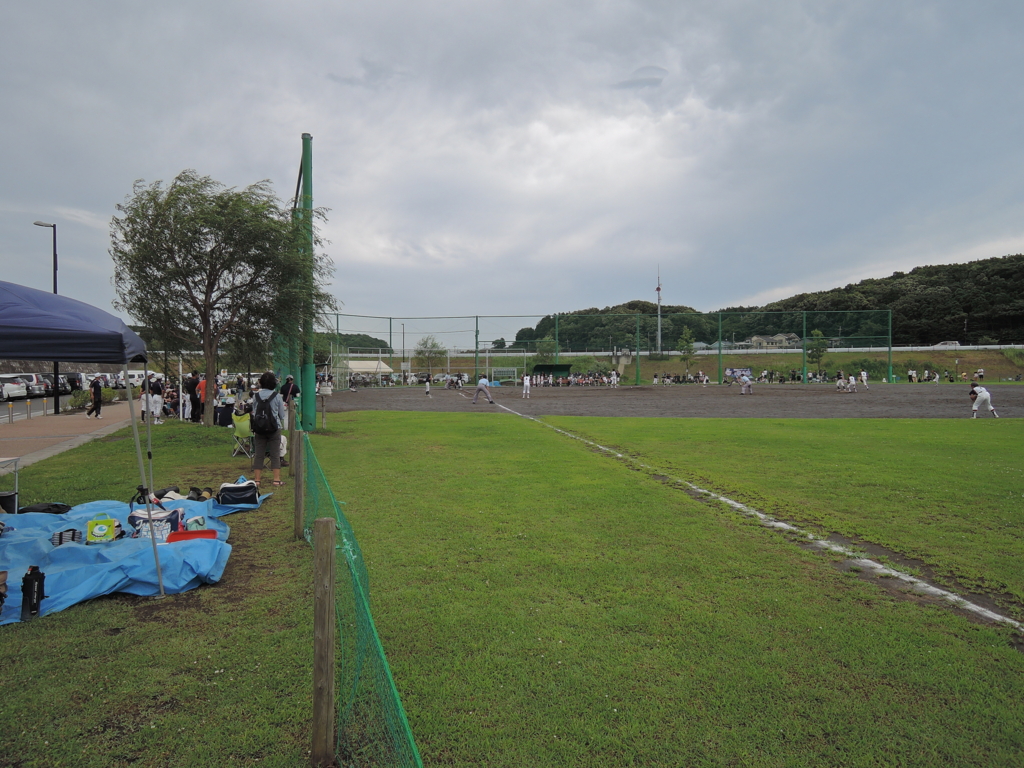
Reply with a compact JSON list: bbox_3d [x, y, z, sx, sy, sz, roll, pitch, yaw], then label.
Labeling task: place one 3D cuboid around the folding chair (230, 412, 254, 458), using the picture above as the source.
[{"bbox_3d":[-5.048,0.970,13.500,0.500,0.860,0.500,0,1,21],"label":"folding chair"}]

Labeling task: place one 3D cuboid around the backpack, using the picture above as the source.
[{"bbox_3d":[-3.451,0.426,9.920,0.360,0.550,0.220,0,1,-1],"label":"backpack"}]

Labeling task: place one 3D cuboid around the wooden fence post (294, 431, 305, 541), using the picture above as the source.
[{"bbox_3d":[-2.053,0.971,6.860,0.088,1.035,0.088,0,1,0],"label":"wooden fence post"}]

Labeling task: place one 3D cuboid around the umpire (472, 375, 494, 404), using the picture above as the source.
[{"bbox_3d":[-1.439,0.283,36.500,1.050,1.470,0.750,0,1,3],"label":"umpire"}]

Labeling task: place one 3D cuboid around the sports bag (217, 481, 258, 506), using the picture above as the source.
[{"bbox_3d":[-3.330,1.329,8.660,0.480,0.260,0.230,0,1,0],"label":"sports bag"}]

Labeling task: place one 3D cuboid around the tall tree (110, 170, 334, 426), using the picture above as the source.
[{"bbox_3d":[-8.889,-2.625,21.800,6.700,7.700,6.400,0,1,0],"label":"tall tree"}]

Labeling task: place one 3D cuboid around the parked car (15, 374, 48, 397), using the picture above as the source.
[{"bbox_3d":[-36.000,0.160,50.500,4.500,1.740,1.720,0,1,-16],"label":"parked car"}]

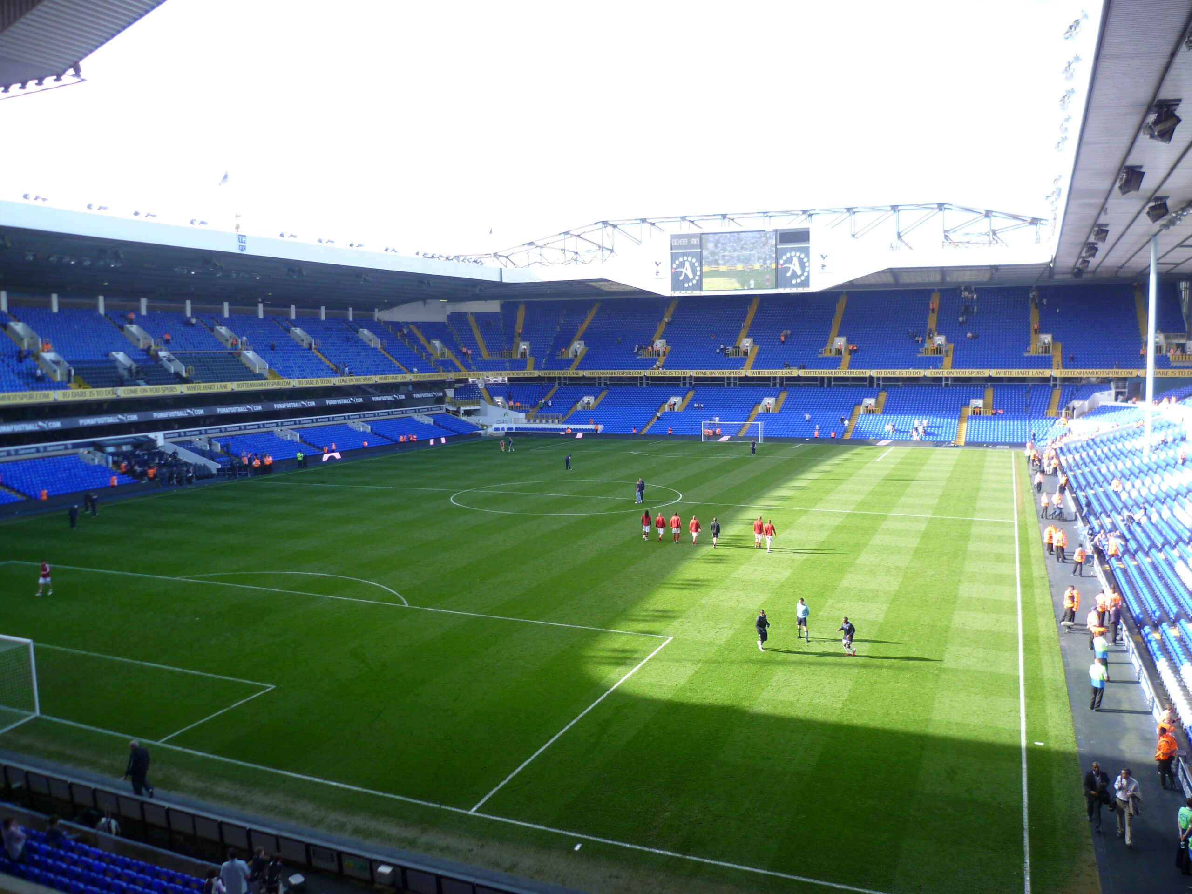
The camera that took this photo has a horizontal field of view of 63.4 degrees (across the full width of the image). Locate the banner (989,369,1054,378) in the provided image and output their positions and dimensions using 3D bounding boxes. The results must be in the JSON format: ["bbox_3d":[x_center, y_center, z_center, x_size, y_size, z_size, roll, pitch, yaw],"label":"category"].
[{"bbox_3d":[56.366,-9.765,127.985,8.050,1.050,0.100,2,6,23],"label":"banner"}]

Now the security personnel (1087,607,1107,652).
[{"bbox_3d":[19.726,7.207,38.070,0.420,1.730,0.580,-2,6,-18],"label":"security personnel"}]

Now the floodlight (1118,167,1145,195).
[{"bbox_3d":[26.981,-13.444,48.584,0.950,1.000,0.950,-14,0,23],"label":"floodlight"}]

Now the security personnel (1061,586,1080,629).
[{"bbox_3d":[20.430,6.850,41.477,0.650,1.730,0.420,4,7,34],"label":"security personnel"}]

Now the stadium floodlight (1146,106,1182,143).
[{"bbox_3d":[20.968,-11.886,35.619,0.950,1.000,0.950,-14,0,23],"label":"stadium floodlight"}]

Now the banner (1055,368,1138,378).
[{"bbox_3d":[64.686,-9.511,124.491,10.250,1.050,0.100,2,6,23],"label":"banner"}]

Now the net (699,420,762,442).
[{"bbox_3d":[17.946,-1.904,125.992,7.500,2.520,2.100,2,6,23],"label":"net"}]

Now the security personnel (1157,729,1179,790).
[{"bbox_3d":[15.338,8.381,25.865,0.520,1.720,0.400,-3,6,-26],"label":"security personnel"}]

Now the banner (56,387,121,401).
[{"bbox_3d":[-47.498,-4.968,90.238,0.100,1.050,7.220,2,6,23],"label":"banner"}]

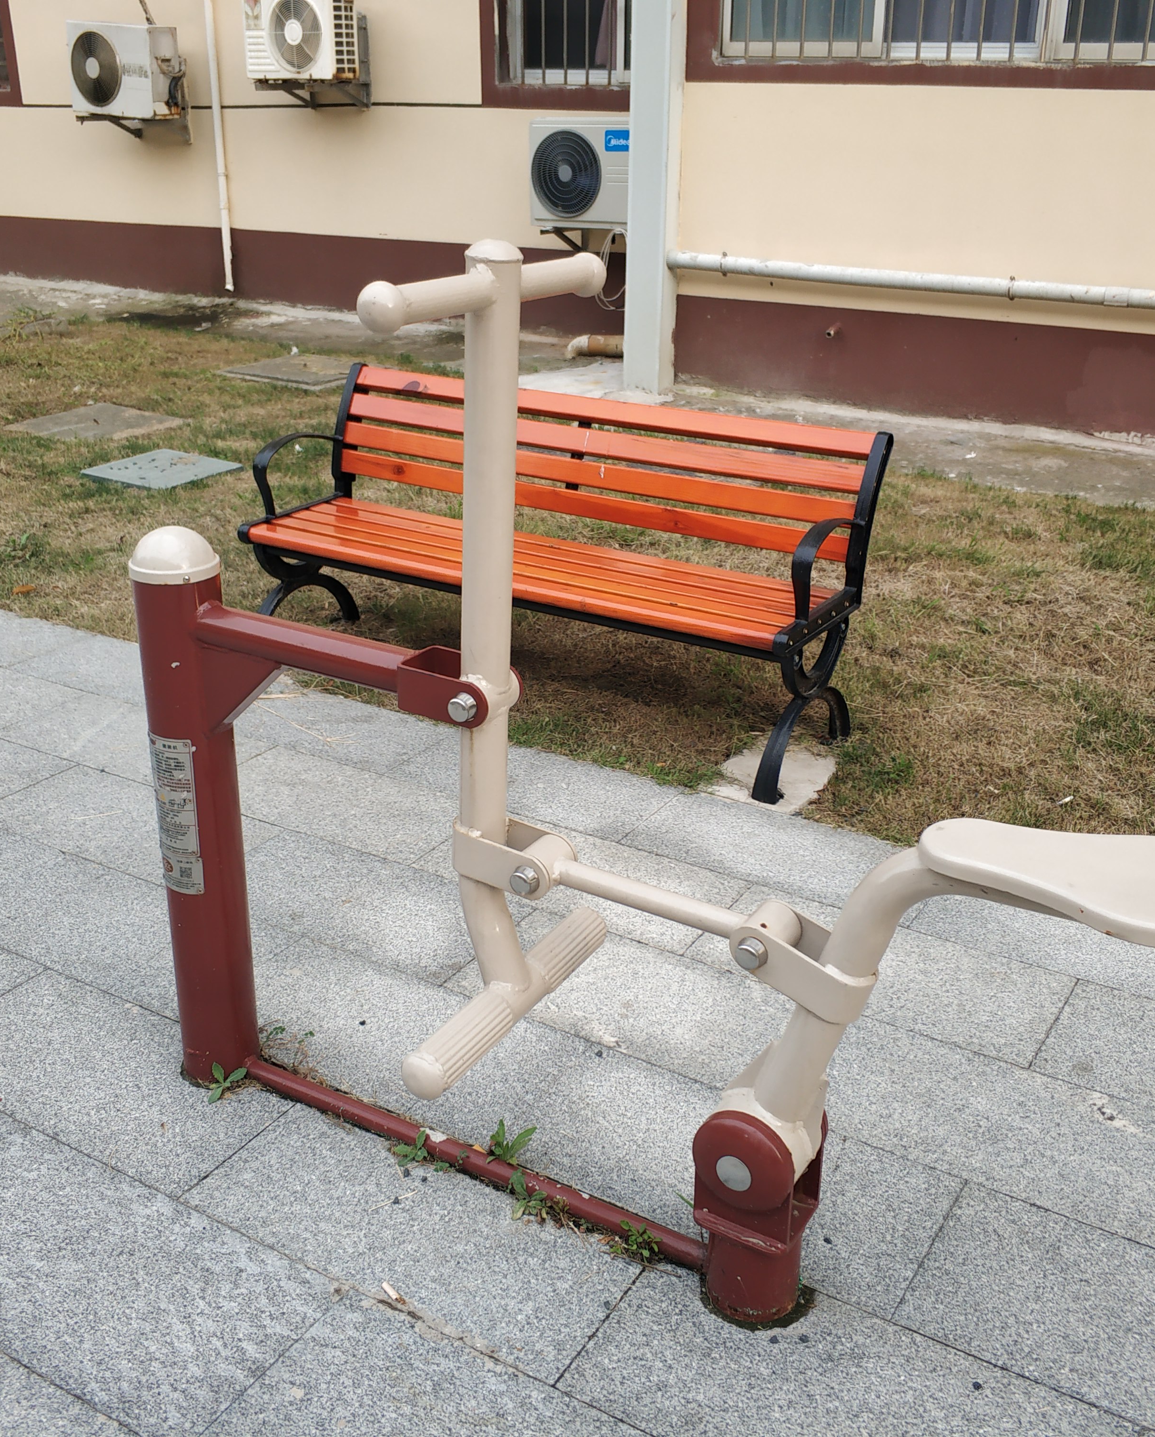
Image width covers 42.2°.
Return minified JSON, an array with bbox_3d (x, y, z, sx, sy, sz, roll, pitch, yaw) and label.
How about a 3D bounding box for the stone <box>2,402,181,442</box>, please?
[{"bbox_3d":[-2.042,-1.234,6.387,0.560,0.040,0.560,14,27,29],"label":"stone"}]

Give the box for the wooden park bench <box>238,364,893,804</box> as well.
[{"bbox_3d":[-0.088,-0.378,3.539,1.490,0.700,0.545,14,26,28],"label":"wooden park bench"}]

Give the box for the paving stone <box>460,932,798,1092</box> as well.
[{"bbox_3d":[0.106,0.481,2.480,0.598,0.035,0.301,14,26,28],"label":"paving stone"}]

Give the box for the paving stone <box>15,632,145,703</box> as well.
[{"bbox_3d":[-1.117,-0.095,3.798,0.598,0.035,0.301,14,26,28],"label":"paving stone"}]

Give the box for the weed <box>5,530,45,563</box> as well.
[{"bbox_3d":[-1.733,-0.542,4.693,0.130,0.075,0.120,-8,24,-19],"label":"weed"}]

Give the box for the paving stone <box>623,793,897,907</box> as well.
[{"bbox_3d":[0.417,0.284,2.940,0.600,0.040,0.300,14,26,28],"label":"paving stone"}]

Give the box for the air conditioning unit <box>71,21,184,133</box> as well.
[{"bbox_3d":[-2.825,-4.055,9.386,0.710,0.535,0.270,16,28,27],"label":"air conditioning unit"}]

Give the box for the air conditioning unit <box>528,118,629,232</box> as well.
[{"bbox_3d":[0.154,-3.028,8.351,0.780,0.564,0.300,14,26,28],"label":"air conditioning unit"}]

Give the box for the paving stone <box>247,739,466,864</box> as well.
[{"bbox_3d":[-0.504,0.193,3.132,0.600,0.040,0.300,14,26,28],"label":"paving stone"}]

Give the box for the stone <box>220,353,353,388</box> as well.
[{"bbox_3d":[-1.347,-1.720,7.519,0.650,0.050,0.650,14,27,29],"label":"stone"}]

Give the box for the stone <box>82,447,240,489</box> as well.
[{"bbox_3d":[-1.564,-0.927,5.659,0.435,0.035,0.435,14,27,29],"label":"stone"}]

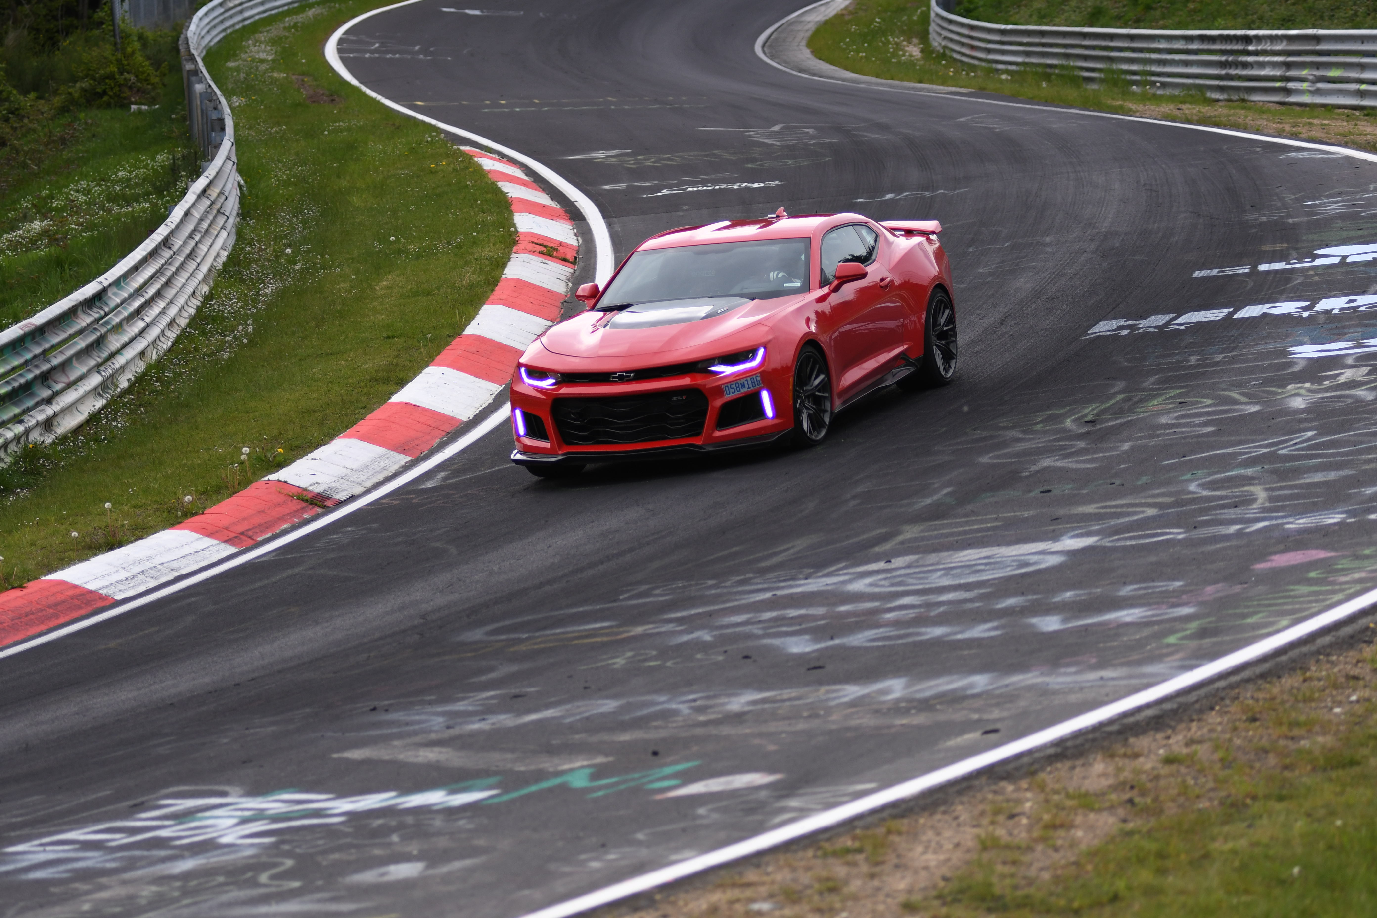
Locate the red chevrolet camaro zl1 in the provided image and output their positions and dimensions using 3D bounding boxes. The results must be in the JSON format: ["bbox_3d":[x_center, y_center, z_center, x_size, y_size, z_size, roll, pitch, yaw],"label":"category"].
[{"bbox_3d":[0.392,-0.878,37.600,1.950,1.340,4.820,-4,8,20],"label":"red chevrolet camaro zl1"}]

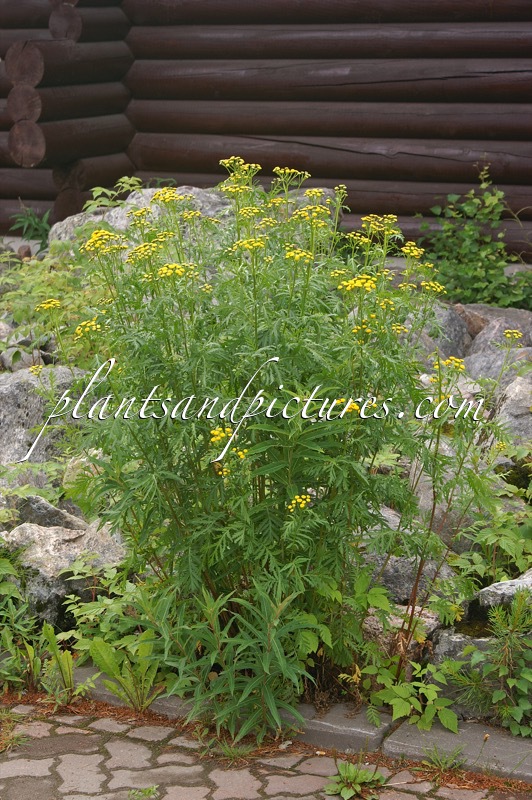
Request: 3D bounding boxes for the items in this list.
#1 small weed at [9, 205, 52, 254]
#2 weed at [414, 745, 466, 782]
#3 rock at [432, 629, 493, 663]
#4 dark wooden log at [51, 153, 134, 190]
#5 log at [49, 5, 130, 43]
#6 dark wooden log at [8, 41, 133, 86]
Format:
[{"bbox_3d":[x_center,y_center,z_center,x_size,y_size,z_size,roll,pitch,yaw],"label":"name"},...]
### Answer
[{"bbox_3d":[-1.273,-0.921,10.800,0.230,0.260,0.200,0,10,0],"label":"small weed"},{"bbox_3d":[0.391,0.814,4.480,0.115,0.070,0.100,0,10,0],"label":"weed"},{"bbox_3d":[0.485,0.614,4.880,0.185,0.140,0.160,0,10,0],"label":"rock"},{"bbox_3d":[-0.990,-1.302,11.508,0.210,0.215,0.707,4,11,20],"label":"dark wooden log"},{"bbox_3d":[-1.011,-2.167,11.525,0.210,0.215,0.671,4,11,20],"label":"log"},{"bbox_3d":[-1.098,-1.912,11.291,0.240,0.245,1.188,4,11,20],"label":"dark wooden log"}]

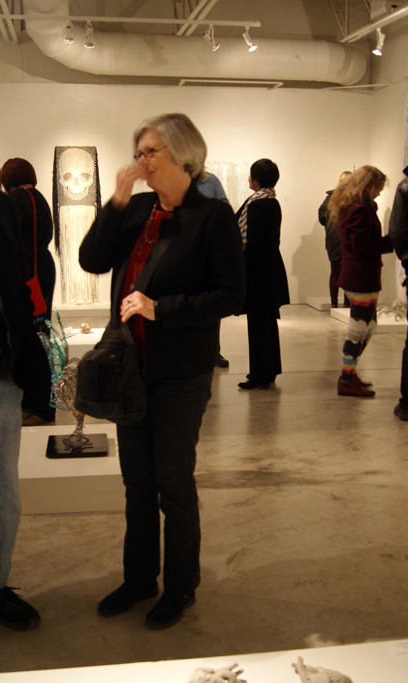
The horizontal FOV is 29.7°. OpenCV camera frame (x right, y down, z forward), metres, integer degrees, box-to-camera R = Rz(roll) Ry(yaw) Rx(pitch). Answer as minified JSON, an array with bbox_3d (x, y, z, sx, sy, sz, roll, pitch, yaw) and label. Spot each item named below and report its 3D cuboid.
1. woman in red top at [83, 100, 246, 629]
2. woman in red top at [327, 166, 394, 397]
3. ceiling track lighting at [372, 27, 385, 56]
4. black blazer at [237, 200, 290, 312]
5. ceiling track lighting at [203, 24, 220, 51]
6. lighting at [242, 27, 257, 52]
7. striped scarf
[{"bbox_3d":[-0.136,0.115,2.571,0.460,1.697,0.420,11,16,44],"label":"woman in red top"},{"bbox_3d":[1.128,-0.437,5.562,0.460,1.619,0.420,3,11,13],"label":"woman in red top"},{"bbox_3d":[1.565,-2.691,6.889,0.100,0.250,0.100,-2,11,-11],"label":"ceiling track lighting"},{"bbox_3d":[0.420,-0.629,5.614,0.360,0.860,0.450,2,11,11],"label":"black blazer"},{"bbox_3d":[0.066,-2.692,6.803,0.150,0.230,0.100,1,11,6],"label":"ceiling track lighting"},{"bbox_3d":[0.410,-2.697,6.848,0.120,0.230,0.100,1,11,6],"label":"lighting"},{"bbox_3d":[0.387,-0.919,5.557,0.270,0.420,0.260,2,11,11],"label":"striped scarf"}]

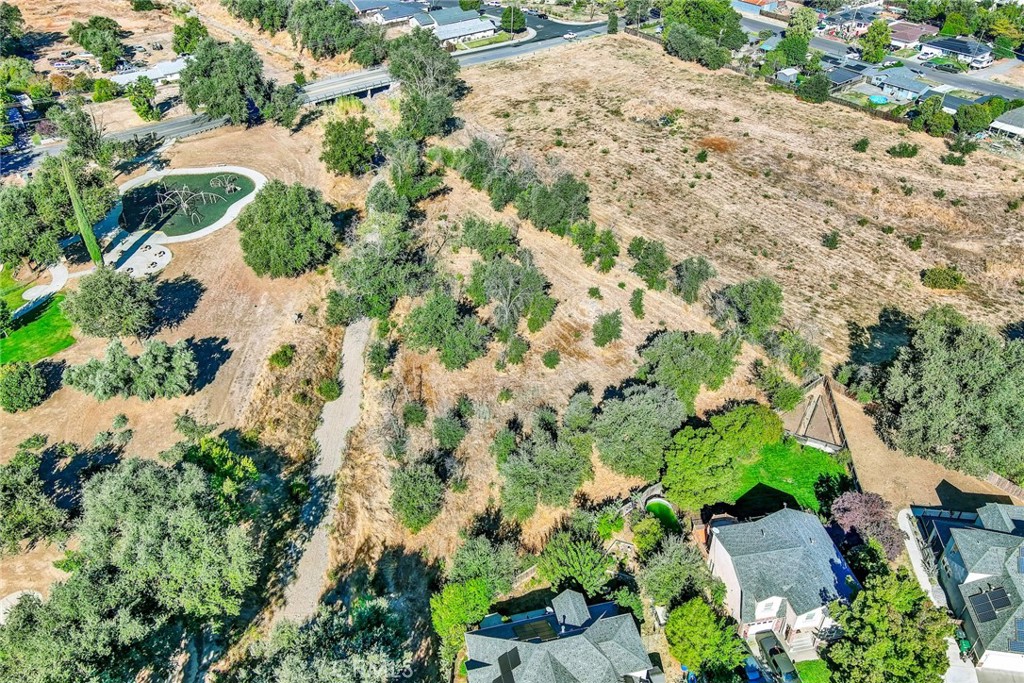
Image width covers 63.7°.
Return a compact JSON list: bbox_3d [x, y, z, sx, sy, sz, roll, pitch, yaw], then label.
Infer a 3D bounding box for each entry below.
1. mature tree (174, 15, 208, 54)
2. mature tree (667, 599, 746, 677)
[{"bbox_3d":[-92.300,-87.461,237.360,9.600,11.000,9.600,0,35,0],"label":"mature tree"},{"bbox_3d":[17.900,27.516,76.643,7.500,7.000,7.500,0,35,0],"label":"mature tree"}]

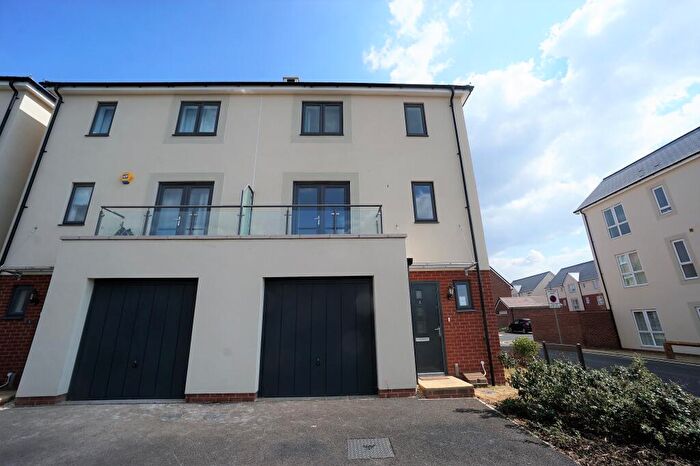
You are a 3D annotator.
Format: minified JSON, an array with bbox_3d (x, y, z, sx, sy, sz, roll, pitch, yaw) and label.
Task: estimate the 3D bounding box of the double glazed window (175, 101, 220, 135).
[{"bbox_3d":[-4.327,-3.270,8.331,1.165,1.145,0.100,0,-17,-2],"label":"double glazed window"}]

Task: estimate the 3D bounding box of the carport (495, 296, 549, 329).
[{"bbox_3d":[20.376,9.449,33.259,5.800,4.020,3.400,0,-18,-1],"label":"carport"}]

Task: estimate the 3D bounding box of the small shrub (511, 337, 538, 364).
[{"bbox_3d":[5.440,3.674,9.064,0.770,0.800,0.750,0,-17,-2],"label":"small shrub"}]

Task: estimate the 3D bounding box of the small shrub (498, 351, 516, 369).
[{"bbox_3d":[4.595,3.709,8.559,0.470,0.480,0.460,0,-17,-2],"label":"small shrub"}]

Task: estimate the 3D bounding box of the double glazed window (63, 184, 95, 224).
[{"bbox_3d":[-7.045,-0.761,7.577,0.610,1.190,0.120,0,-18,-1],"label":"double glazed window"}]

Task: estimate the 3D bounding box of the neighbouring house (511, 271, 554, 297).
[{"bbox_3d":[41.742,15.676,66.090,8.600,11.300,14.000,0,-18,-1],"label":"neighbouring house"}]

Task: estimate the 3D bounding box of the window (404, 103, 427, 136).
[{"bbox_3d":[1.930,-3.305,8.513,0.610,1.150,0.100,0,-17,-2],"label":"window"}]

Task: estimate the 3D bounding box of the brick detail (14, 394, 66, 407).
[{"bbox_3d":[-5.778,3.128,5.460,0.750,0.148,0.190,0,-17,-2],"label":"brick detail"}]

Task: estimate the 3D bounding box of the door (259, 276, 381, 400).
[{"bbox_3d":[-0.639,2.088,6.038,2.290,2.280,0.100,0,-17,-2],"label":"door"}]

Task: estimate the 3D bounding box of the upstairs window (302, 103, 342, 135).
[{"bbox_3d":[-0.801,-3.349,8.540,1.237,1.190,0.120,0,-18,-1],"label":"upstairs window"}]

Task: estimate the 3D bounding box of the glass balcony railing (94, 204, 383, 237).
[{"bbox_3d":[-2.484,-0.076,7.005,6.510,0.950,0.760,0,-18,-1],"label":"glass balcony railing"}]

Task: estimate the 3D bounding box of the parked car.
[{"bbox_3d":[19.513,10.438,32.802,1.750,1.520,4.050,0,-17,-2],"label":"parked car"}]

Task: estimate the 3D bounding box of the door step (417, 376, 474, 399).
[{"bbox_3d":[1.860,3.156,5.985,0.960,0.175,1.020,0,-17,-2],"label":"door step"}]

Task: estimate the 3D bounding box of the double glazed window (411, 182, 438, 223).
[{"bbox_3d":[2.009,-0.822,7.807,0.615,1.180,0.120,0,-18,-1],"label":"double glazed window"}]

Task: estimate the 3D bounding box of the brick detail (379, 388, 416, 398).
[{"bbox_3d":[0.869,2.932,5.367,0.690,0.143,0.200,0,-18,-1],"label":"brick detail"}]

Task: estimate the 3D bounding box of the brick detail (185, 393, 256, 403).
[{"bbox_3d":[-2.292,2.972,5.281,1.245,0.145,0.200,0,-18,-1],"label":"brick detail"}]

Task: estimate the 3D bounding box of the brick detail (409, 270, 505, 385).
[{"bbox_3d":[2.404,2.155,6.844,2.070,2.500,0.140,0,-17,-2],"label":"brick detail"}]

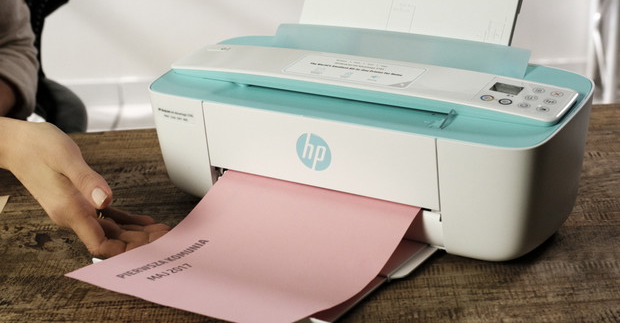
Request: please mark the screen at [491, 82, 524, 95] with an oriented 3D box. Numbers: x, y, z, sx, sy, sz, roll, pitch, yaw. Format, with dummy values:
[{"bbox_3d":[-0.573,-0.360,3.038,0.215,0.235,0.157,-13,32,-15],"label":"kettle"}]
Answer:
[{"bbox_3d":[0.168,-0.062,0.850,0.026,0.004,0.015,12,38,30],"label":"screen"}]

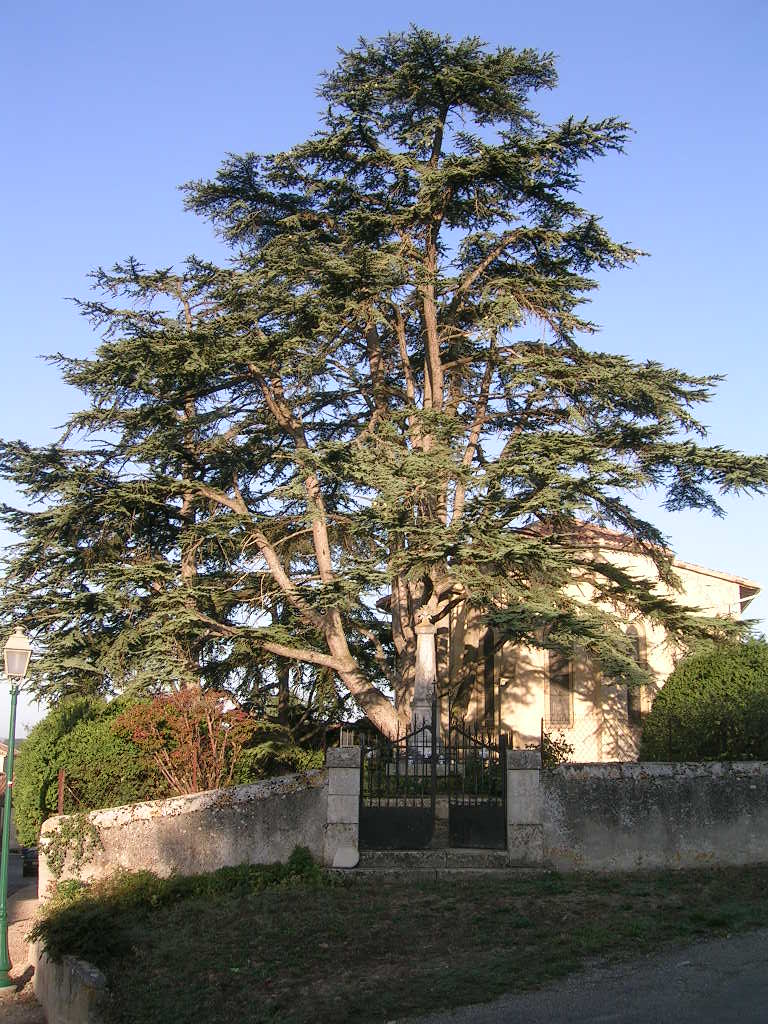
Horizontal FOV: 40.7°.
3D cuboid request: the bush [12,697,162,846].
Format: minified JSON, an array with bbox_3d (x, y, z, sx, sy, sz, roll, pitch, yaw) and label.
[{"bbox_3d":[-4.542,4.076,16.402,2.350,2.400,2.300,0,-12,0],"label":"bush"}]

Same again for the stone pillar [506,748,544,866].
[{"bbox_3d":[1.975,4.122,14.496,0.490,1.640,0.480,1,-12,-5],"label":"stone pillar"}]

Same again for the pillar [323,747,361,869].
[{"bbox_3d":[-0.572,4.094,14.419,0.500,1.660,0.480,1,-12,-5],"label":"pillar"}]

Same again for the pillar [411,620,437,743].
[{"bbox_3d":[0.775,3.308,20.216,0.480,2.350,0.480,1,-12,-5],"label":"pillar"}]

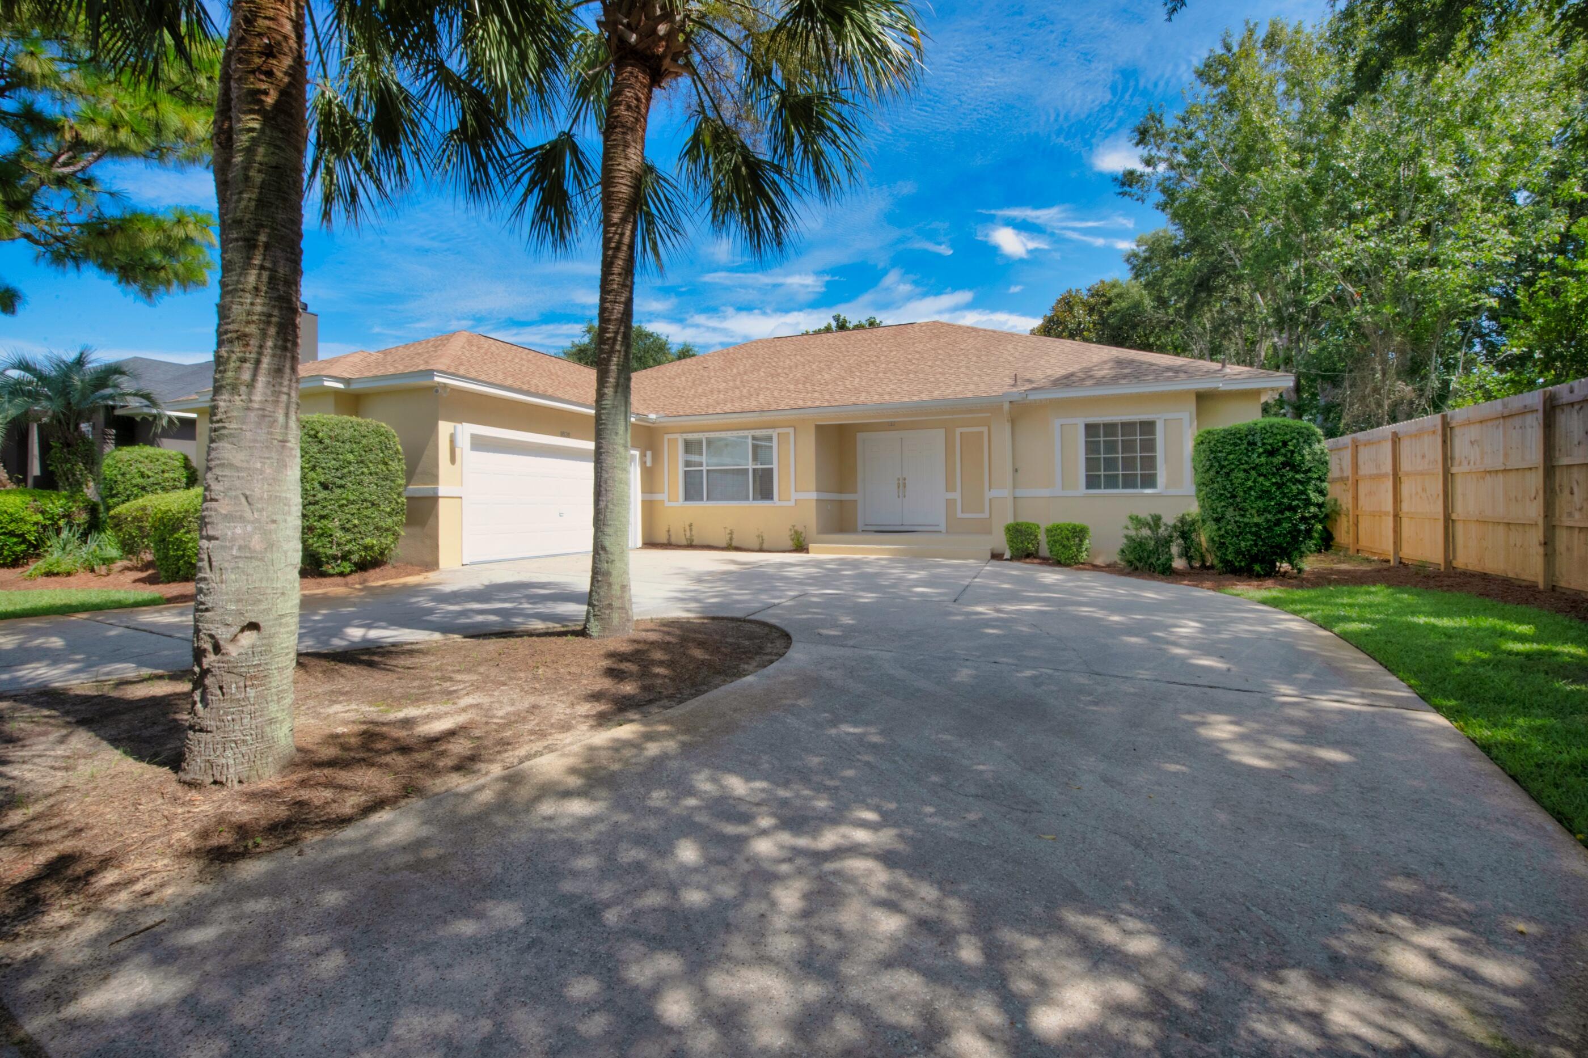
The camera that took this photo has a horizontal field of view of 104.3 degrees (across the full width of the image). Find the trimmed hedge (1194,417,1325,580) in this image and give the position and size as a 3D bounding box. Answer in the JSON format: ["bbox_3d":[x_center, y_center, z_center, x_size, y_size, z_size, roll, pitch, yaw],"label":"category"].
[{"bbox_3d":[7.225,-0.487,9.589,1.600,2.300,1.600,1,2,25],"label":"trimmed hedge"}]

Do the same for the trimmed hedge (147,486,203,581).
[{"bbox_3d":[-8.419,0.059,8.707,1.000,1.270,1.000,1,2,25],"label":"trimmed hedge"}]

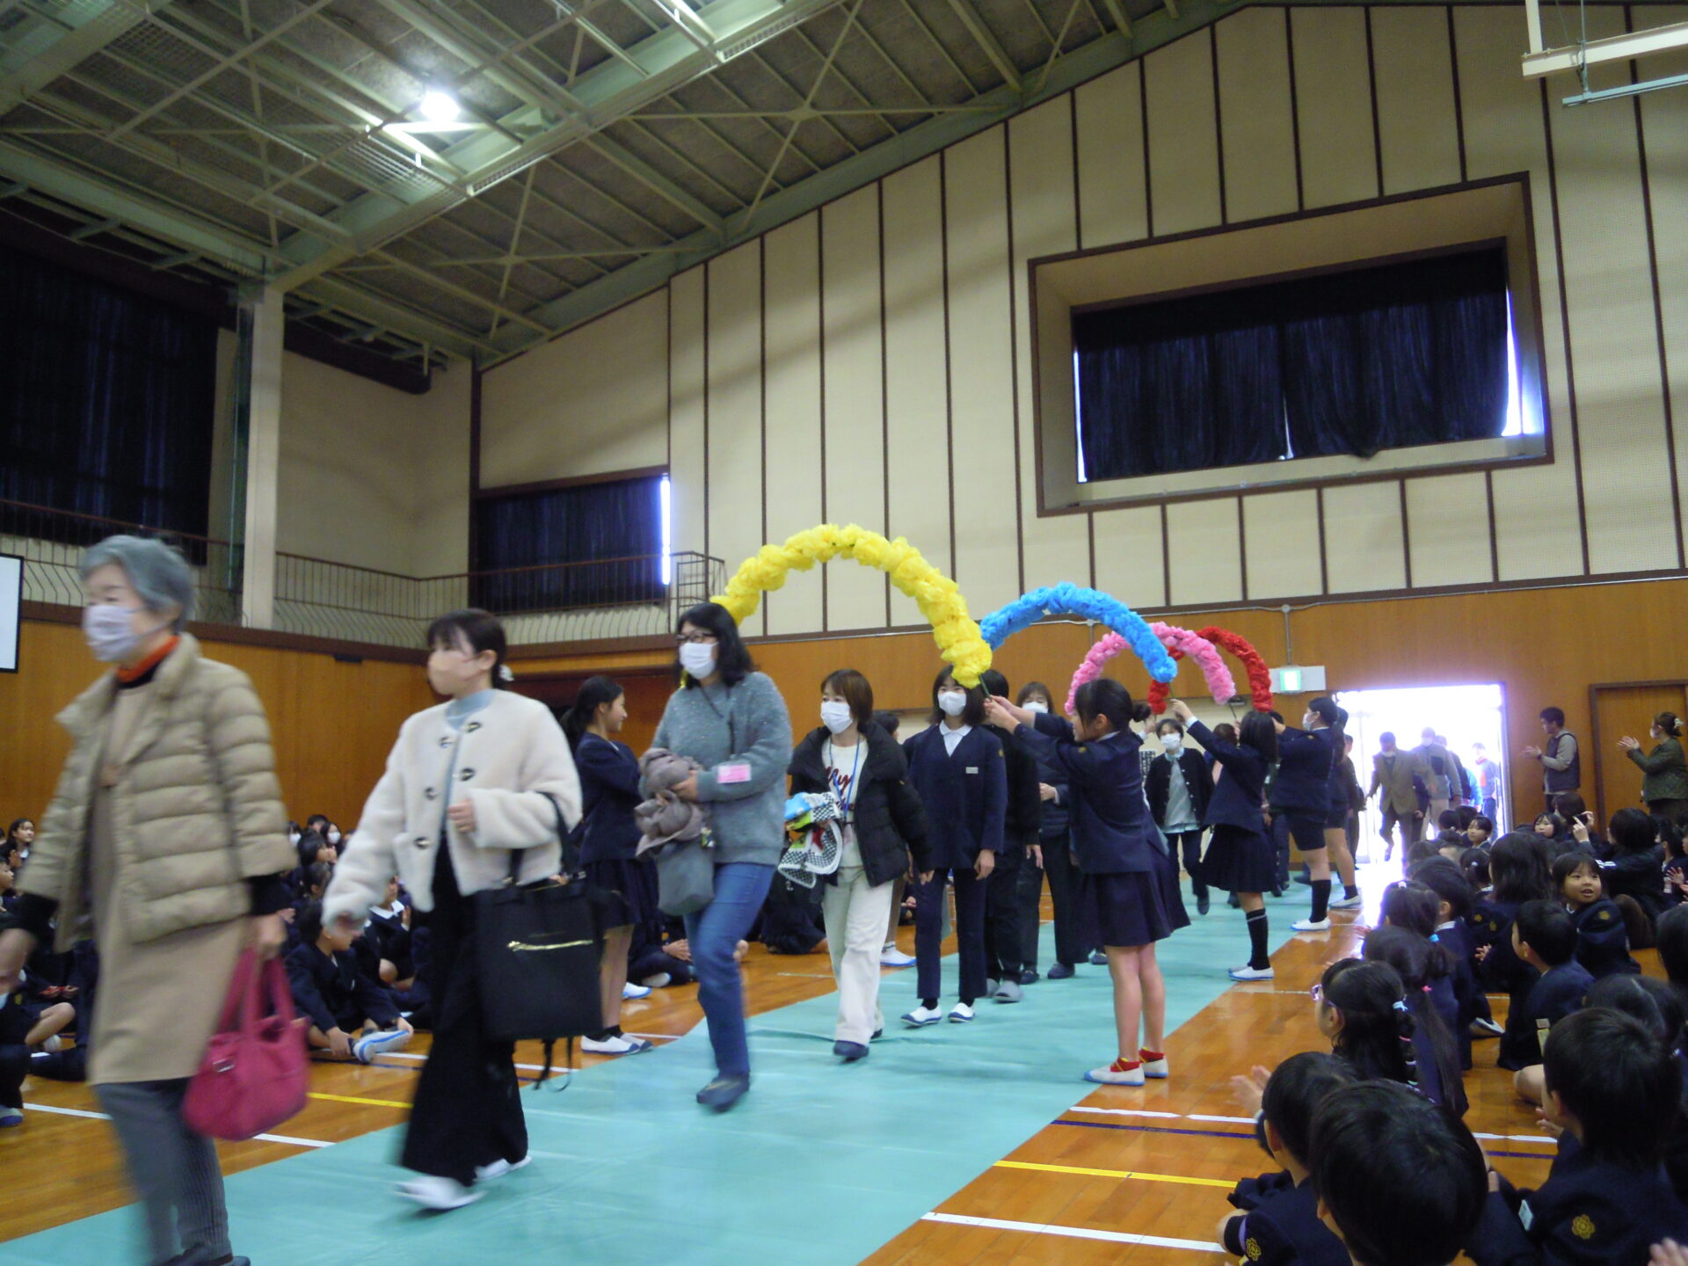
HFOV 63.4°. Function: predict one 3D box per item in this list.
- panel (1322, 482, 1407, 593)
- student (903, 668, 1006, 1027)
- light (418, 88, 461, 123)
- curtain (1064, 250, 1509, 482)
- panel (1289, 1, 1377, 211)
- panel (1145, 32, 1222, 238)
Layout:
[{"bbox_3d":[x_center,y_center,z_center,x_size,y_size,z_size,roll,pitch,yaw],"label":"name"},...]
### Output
[{"bbox_3d":[5.980,-1.086,15.701,0.877,1.217,0.050,-4,-7,25],"label":"panel"},{"bbox_3d":[0.495,0.965,6.427,0.470,1.609,0.340,-4,-8,22],"label":"student"},{"bbox_3d":[-4.517,-5.888,15.260,0.360,0.300,0.360,-1,-7,0],"label":"light"},{"bbox_3d":[5.627,-3.443,17.830,5.427,2.432,0.200,-4,-7,25],"label":"curtain"},{"bbox_3d":[6.194,-6.720,17.233,0.899,2.762,0.050,-4,-8,25],"label":"panel"},{"bbox_3d":[4.478,-6.600,18.038,0.896,2.746,0.050,-4,-8,25],"label":"panel"}]

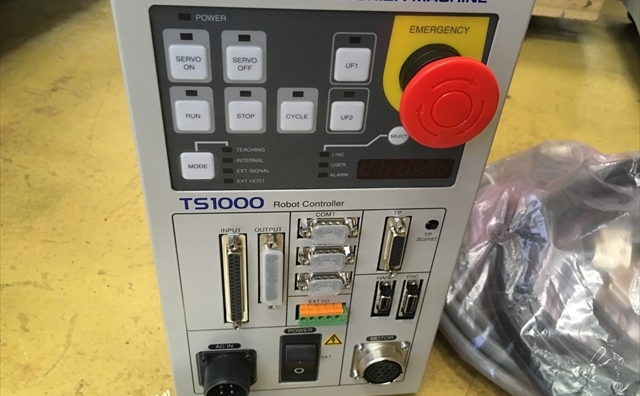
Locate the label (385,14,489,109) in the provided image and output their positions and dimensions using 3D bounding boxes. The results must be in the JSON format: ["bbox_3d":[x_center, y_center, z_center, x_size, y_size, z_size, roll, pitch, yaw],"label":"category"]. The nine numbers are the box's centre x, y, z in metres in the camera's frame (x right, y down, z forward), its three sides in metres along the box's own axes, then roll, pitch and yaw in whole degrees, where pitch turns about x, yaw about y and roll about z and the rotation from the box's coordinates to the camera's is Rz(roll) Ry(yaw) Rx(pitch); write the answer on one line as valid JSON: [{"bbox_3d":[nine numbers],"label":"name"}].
[{"bbox_3d":[0.050,-0.057,0.240,0.044,0.048,0.001,-1,37,-7],"label":"label"}]

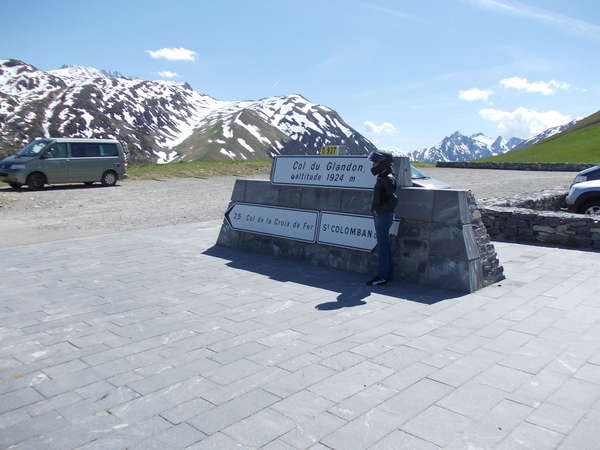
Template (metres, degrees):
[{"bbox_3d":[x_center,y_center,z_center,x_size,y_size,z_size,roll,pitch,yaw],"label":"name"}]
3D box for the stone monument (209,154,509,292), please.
[{"bbox_3d":[0.619,-0.274,7.981,5.019,1.699,1.067,7,11,41],"label":"stone monument"}]

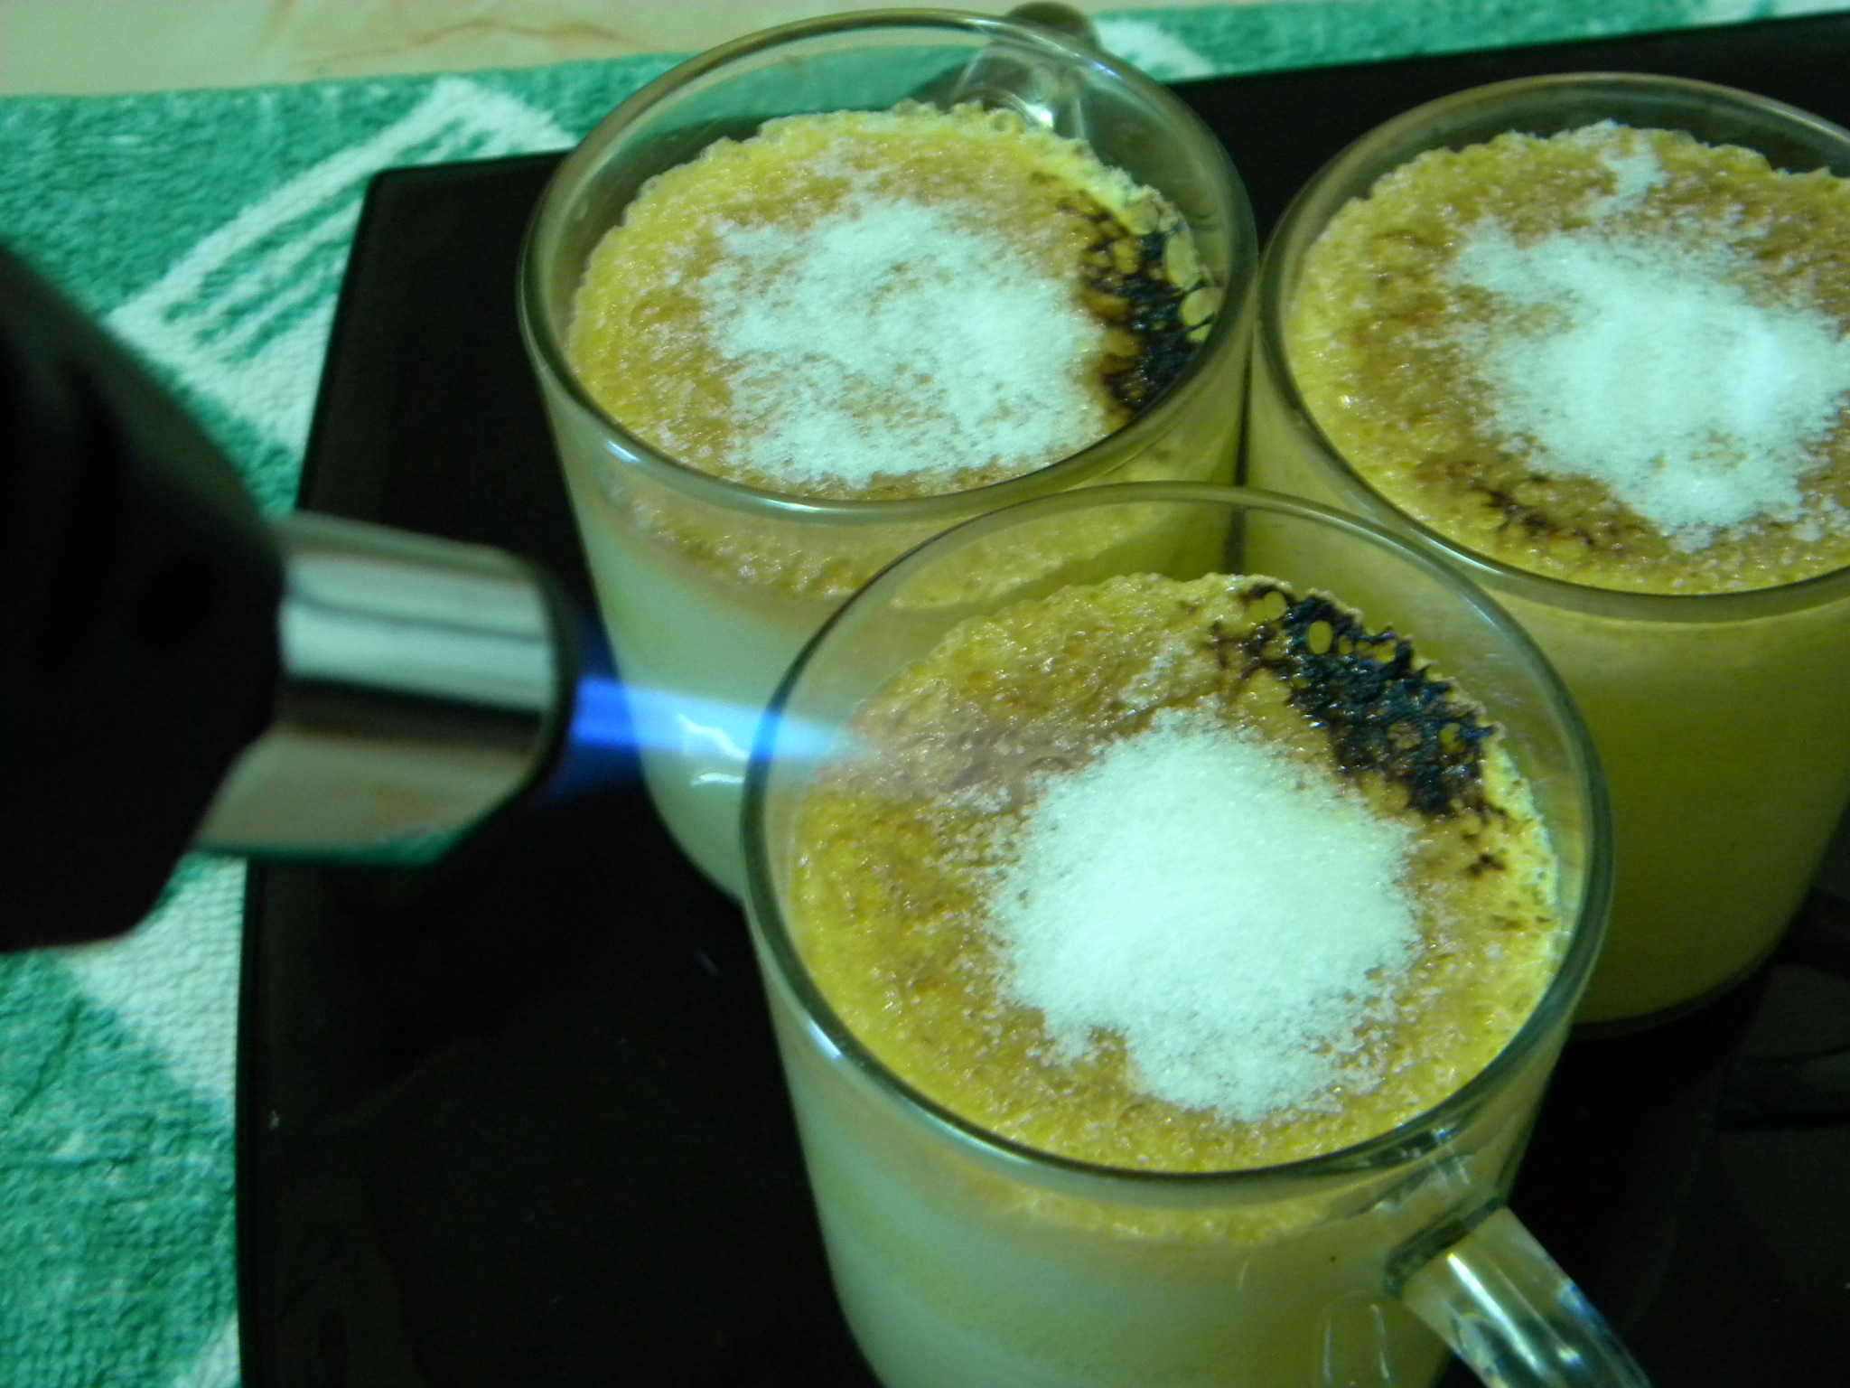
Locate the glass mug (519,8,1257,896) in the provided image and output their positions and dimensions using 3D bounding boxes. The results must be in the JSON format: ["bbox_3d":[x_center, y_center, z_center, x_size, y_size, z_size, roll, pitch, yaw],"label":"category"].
[{"bbox_3d":[0.003,-0.038,0.314,0.078,0.085,0.115,12,55,11],"label":"glass mug"}]

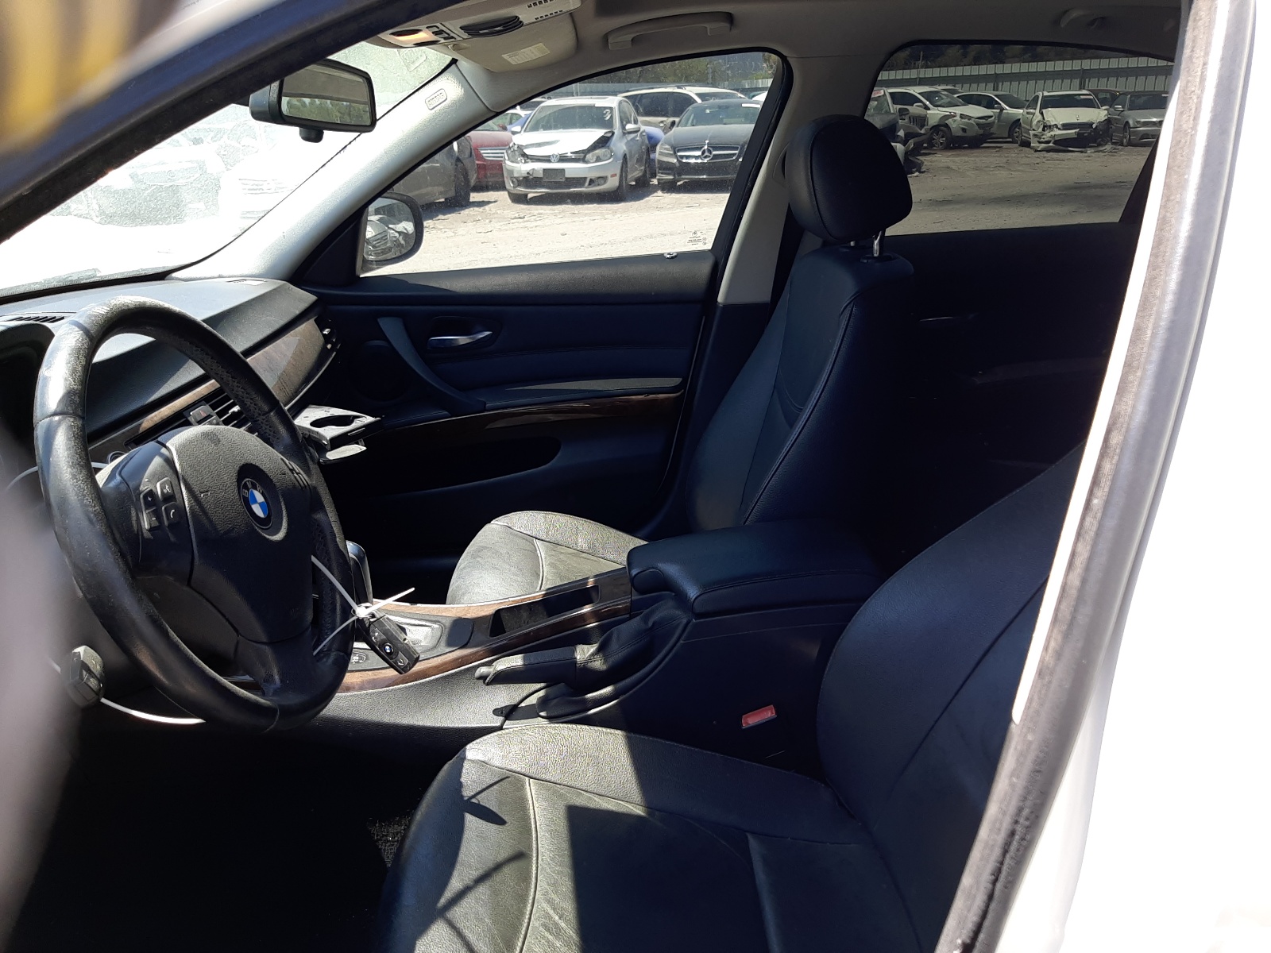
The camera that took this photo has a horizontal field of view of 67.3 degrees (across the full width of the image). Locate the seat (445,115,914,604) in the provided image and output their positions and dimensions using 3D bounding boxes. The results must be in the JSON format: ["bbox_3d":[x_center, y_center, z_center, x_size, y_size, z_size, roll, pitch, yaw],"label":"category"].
[{"bbox_3d":[0.029,-0.068,1.567,0.780,0.970,0.530,-1,21,-1],"label":"seat"}]

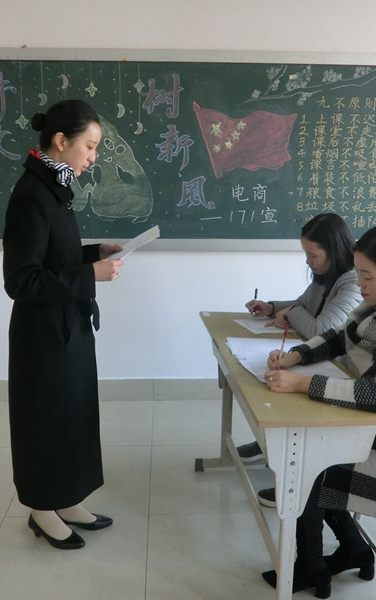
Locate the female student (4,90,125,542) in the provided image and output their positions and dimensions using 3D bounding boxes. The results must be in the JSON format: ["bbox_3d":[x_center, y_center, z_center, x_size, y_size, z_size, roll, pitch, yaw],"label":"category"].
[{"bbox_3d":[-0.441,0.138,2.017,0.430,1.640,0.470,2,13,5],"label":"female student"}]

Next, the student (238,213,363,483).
[{"bbox_3d":[0.548,0.250,2.436,0.600,1.240,0.500,0,13,-2],"label":"student"}]

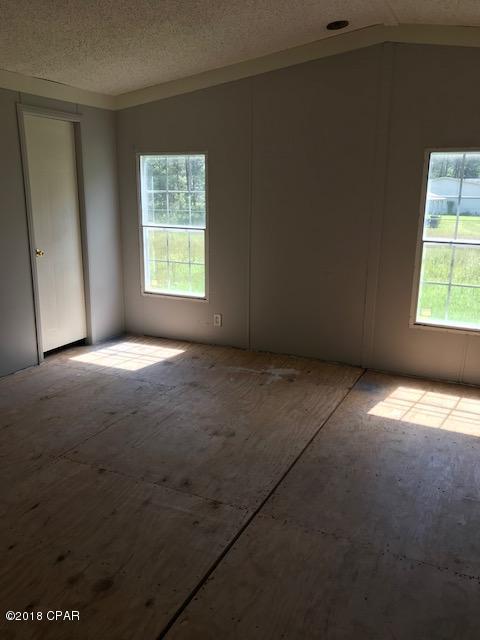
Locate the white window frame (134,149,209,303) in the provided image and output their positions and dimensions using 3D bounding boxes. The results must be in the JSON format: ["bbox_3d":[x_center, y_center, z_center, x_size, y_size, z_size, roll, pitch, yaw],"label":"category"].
[{"bbox_3d":[-0.644,-0.906,5.128,0.790,1.410,0.090,7,15,25],"label":"white window frame"}]

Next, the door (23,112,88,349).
[{"bbox_3d":[-1.672,-0.744,4.678,0.045,2.020,0.630,7,15,25],"label":"door"}]

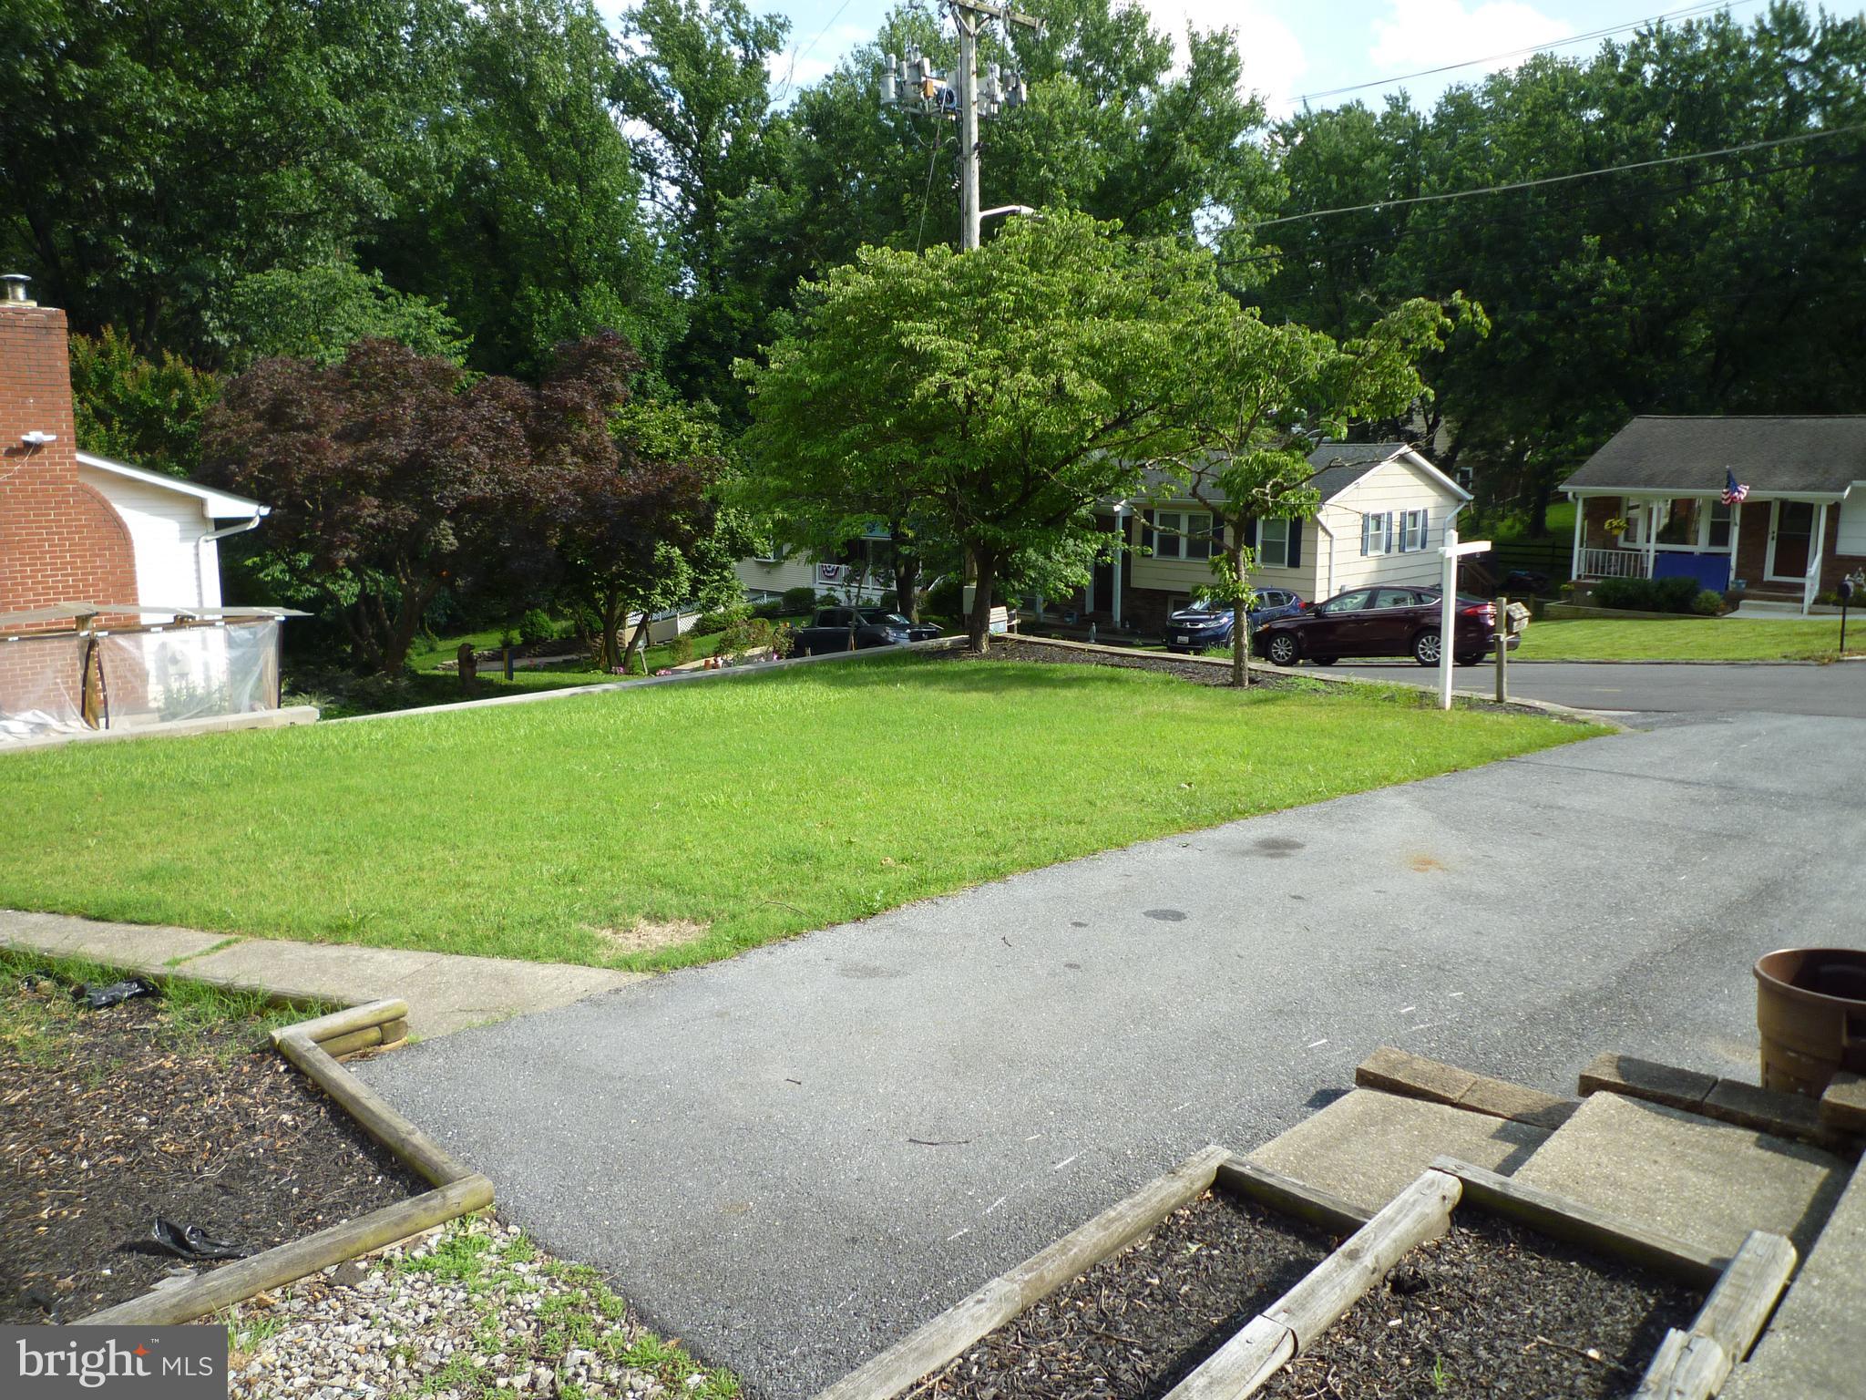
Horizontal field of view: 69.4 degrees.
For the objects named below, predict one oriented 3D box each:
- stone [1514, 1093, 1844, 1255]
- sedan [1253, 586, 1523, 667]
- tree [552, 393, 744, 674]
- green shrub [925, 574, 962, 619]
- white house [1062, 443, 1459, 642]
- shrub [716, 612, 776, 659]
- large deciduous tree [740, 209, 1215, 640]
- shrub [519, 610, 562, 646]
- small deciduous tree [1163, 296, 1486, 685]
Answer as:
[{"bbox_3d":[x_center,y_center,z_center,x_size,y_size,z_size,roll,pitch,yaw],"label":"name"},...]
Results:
[{"bbox_3d":[1.783,1.163,3.234,0.640,0.065,0.560,-9,13,-42],"label":"stone"},{"bbox_3d":[8.400,-1.380,25.350,4.870,1.475,1.860,8,13,42],"label":"sedan"},{"bbox_3d":[-4.623,-2.656,21.857,3.120,4.532,3.200,0,9,0],"label":"tree"},{"bbox_3d":[0.366,-3.410,45.055,1.267,1.513,1.200,0,9,0],"label":"green shrub"},{"bbox_3d":[9.176,-5.023,42.407,11.500,5.582,8.800,9,13,44],"label":"white house"},{"bbox_3d":[-3.885,-1.309,28.167,1.280,1.011,1.200,0,9,0],"label":"shrub"},{"bbox_3d":[0.634,-3.815,19.539,6.822,6.263,6.400,0,9,0],"label":"large deciduous tree"},{"bbox_3d":[-8.493,-1.575,29.132,0.945,0.791,0.950,0,9,0],"label":"shrub"},{"bbox_3d":[4.827,-2.514,16.617,3.989,4.745,3.800,0,9,0],"label":"small deciduous tree"}]

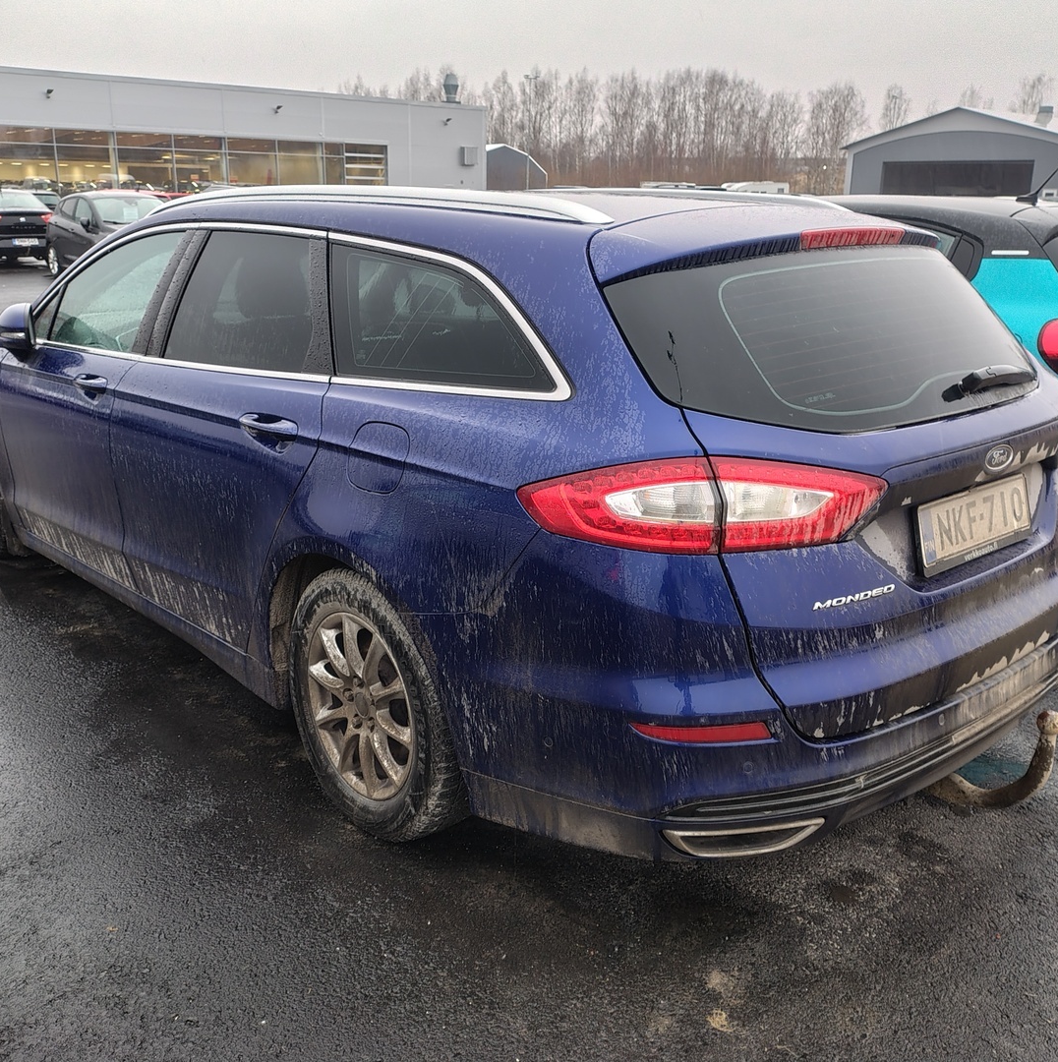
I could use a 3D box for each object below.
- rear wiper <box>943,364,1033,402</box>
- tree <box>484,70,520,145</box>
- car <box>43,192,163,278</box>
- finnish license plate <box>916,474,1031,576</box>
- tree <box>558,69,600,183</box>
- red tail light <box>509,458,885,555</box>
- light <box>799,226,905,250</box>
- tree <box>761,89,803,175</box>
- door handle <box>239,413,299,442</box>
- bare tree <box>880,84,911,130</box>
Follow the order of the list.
[{"bbox_3d":[1.002,-0.313,2.233,0.410,0.055,0.060,-15,23,-39],"label":"rear wiper"},{"bbox_3d":[-2.596,-38.782,100.000,3.600,12.000,3.600,0,18,0],"label":"tree"},{"bbox_3d":[-7.060,-5.150,17.950,1.740,1.480,4.000,-16,24,-41],"label":"car"},{"bbox_3d":[0.946,-0.013,2.170,0.450,0.135,0.020,-16,9,-41],"label":"finnish license plate"},{"bbox_3d":[5.907,-46.079,120.000,4.933,16.967,4.933,0,18,0],"label":"tree"},{"bbox_3d":[0.314,-0.100,1.785,0.530,0.170,0.380,-15,23,-39],"label":"red tail light"},{"bbox_3d":[0.692,-0.623,2.174,0.385,0.042,0.050,-15,23,-39],"label":"light"},{"bbox_3d":[24.773,-37.916,100.000,4.100,10.500,4.100,-15,23,-39],"label":"tree"},{"bbox_3d":[-0.606,-0.245,2.390,0.060,0.050,0.250,-15,23,-39],"label":"door handle"},{"bbox_3d":[42.968,-45.087,120.000,3.765,15.513,3.765,0,18,0],"label":"bare tree"}]

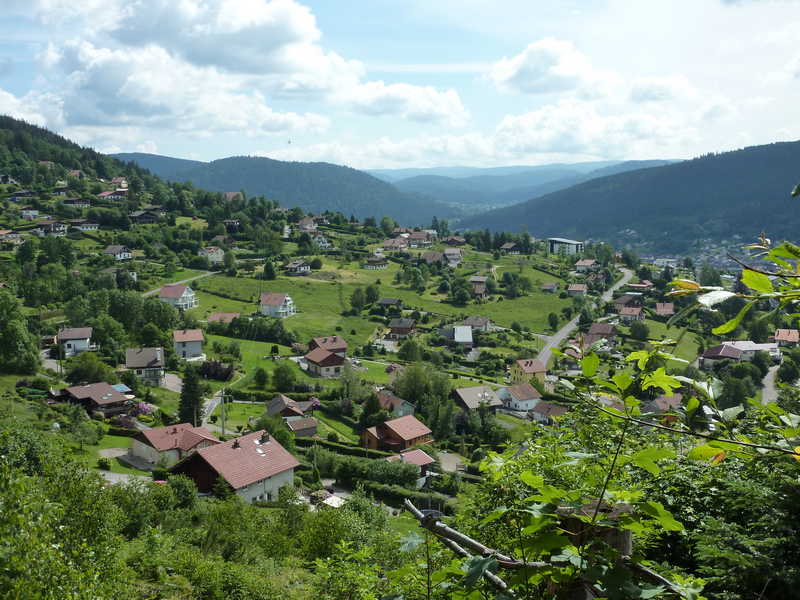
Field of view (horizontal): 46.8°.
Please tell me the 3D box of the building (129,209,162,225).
[{"bbox_3d":[-115.630,-37.480,420.000,10.200,5.800,11.300,-6,9,-38],"label":"building"}]

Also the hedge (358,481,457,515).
[{"bbox_3d":[0.980,27.710,130.080,15.000,2.300,1.900,4,8,28],"label":"hedge"}]

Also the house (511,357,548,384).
[{"bbox_3d":[48.090,28.020,350.000,9.900,10.200,10.600,-3,8,-22],"label":"house"}]

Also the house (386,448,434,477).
[{"bbox_3d":[0.450,27.600,151.000,8.000,5.300,7.500,-7,11,-45],"label":"house"}]

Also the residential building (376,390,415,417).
[{"bbox_3d":[-1.377,30.338,272.000,8.200,6.100,10.600,-5,9,-32],"label":"residential building"}]

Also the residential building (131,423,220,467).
[{"bbox_3d":[-38.270,24.490,158.000,12.320,5.460,10.270,-5,8,-35],"label":"residential building"}]

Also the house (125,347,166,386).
[{"bbox_3d":[-73.520,18.940,268.000,10.990,10.020,9.160,-2,7,-14],"label":"house"}]

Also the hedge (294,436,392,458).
[{"bbox_3d":[-12.127,31.220,196.000,22.300,2.000,2.000,3,8,20],"label":"hedge"}]

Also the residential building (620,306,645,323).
[{"bbox_3d":[121.516,7.851,485.000,10.300,7.300,8.500,3,8,25],"label":"residential building"}]

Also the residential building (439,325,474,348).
[{"bbox_3d":[21.000,13.190,345.000,12.790,8.180,10.240,0,7,0],"label":"residential building"}]

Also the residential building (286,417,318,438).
[{"bbox_3d":[-20.680,26.590,195.000,5.440,3.750,4.350,-5,8,-37],"label":"residential building"}]

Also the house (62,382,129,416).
[{"bbox_3d":[-74.930,24.200,226.000,13.600,6.000,12.500,5,9,37],"label":"house"}]

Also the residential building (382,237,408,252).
[{"bbox_3d":[-2.560,-32.600,540.000,14.430,8.930,10.690,0,7,4],"label":"residential building"}]

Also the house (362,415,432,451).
[{"bbox_3d":[-0.618,30.134,210.000,13.200,6.300,9.000,7,10,44],"label":"house"}]

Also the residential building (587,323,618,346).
[{"bbox_3d":[90.313,15.156,412.000,9.800,8.800,9.200,4,8,26],"label":"residential building"}]

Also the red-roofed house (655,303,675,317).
[{"bbox_3d":[153.092,5.923,535.000,9.800,7.500,9.500,2,8,16],"label":"red-roofed house"}]

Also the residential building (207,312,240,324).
[{"bbox_3d":[-64.920,7.540,340.000,10.400,6.000,9.500,2,7,13],"label":"residential building"}]

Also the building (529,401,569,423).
[{"bbox_3d":[46.420,34.770,287.000,8.500,5.500,9.500,-4,8,-32],"label":"building"}]

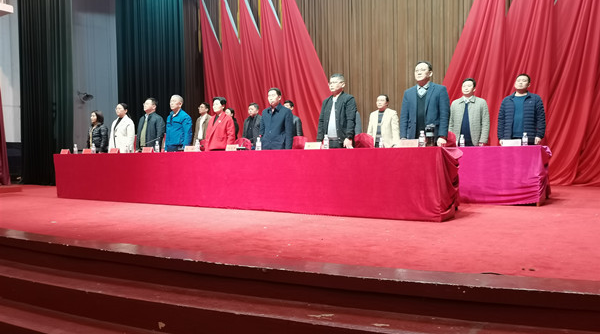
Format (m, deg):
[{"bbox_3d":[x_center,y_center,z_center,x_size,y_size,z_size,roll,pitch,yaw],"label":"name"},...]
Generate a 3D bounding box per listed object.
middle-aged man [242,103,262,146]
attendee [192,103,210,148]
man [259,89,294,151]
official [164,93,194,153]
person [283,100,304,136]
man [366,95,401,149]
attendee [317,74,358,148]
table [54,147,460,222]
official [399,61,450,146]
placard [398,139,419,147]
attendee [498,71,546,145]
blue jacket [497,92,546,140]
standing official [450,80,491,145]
[{"bbox_3d":[-0.864,-0.384,9.386,0.510,1.682,0.320,0,2,32],"label":"middle-aged man"},{"bbox_3d":[-1.951,-0.436,10.065,0.490,1.777,0.310,0,2,32],"label":"attendee"},{"bbox_3d":[-0.321,-0.296,6.925,0.510,1.641,0.320,0,2,32],"label":"man"},{"bbox_3d":[-2.020,-0.355,8.155,0.490,1.700,0.310,0,2,31],"label":"official"},{"bbox_3d":[-0.144,-0.402,9.019,0.480,1.670,0.310,0,2,31],"label":"person"},{"bbox_3d":[1.389,-0.359,7.973,0.540,1.648,0.330,0,2,32],"label":"man"},{"bbox_3d":[0.507,-0.344,6.403,0.560,1.744,0.350,0,2,32],"label":"attendee"},{"bbox_3d":[-1.125,0.150,6.939,6.650,0.760,0.820,0,2,31],"label":"table"},{"bbox_3d":[1.532,-0.387,5.924,0.530,1.810,0.330,0,2,31],"label":"official"},{"bbox_3d":[1.168,-0.245,5.154,0.210,0.090,0.085,0,2,32],"label":"placard"},{"bbox_3d":[3.155,-0.419,6.863,0.610,1.782,0.350,0,2,32],"label":"attendee"},{"bbox_3d":[3.174,-0.731,6.953,0.660,0.700,0.340,0,2,31],"label":"blue jacket"},{"bbox_3d":[2.563,-0.439,7.328,0.530,1.780,0.330,0,2,31],"label":"standing official"}]

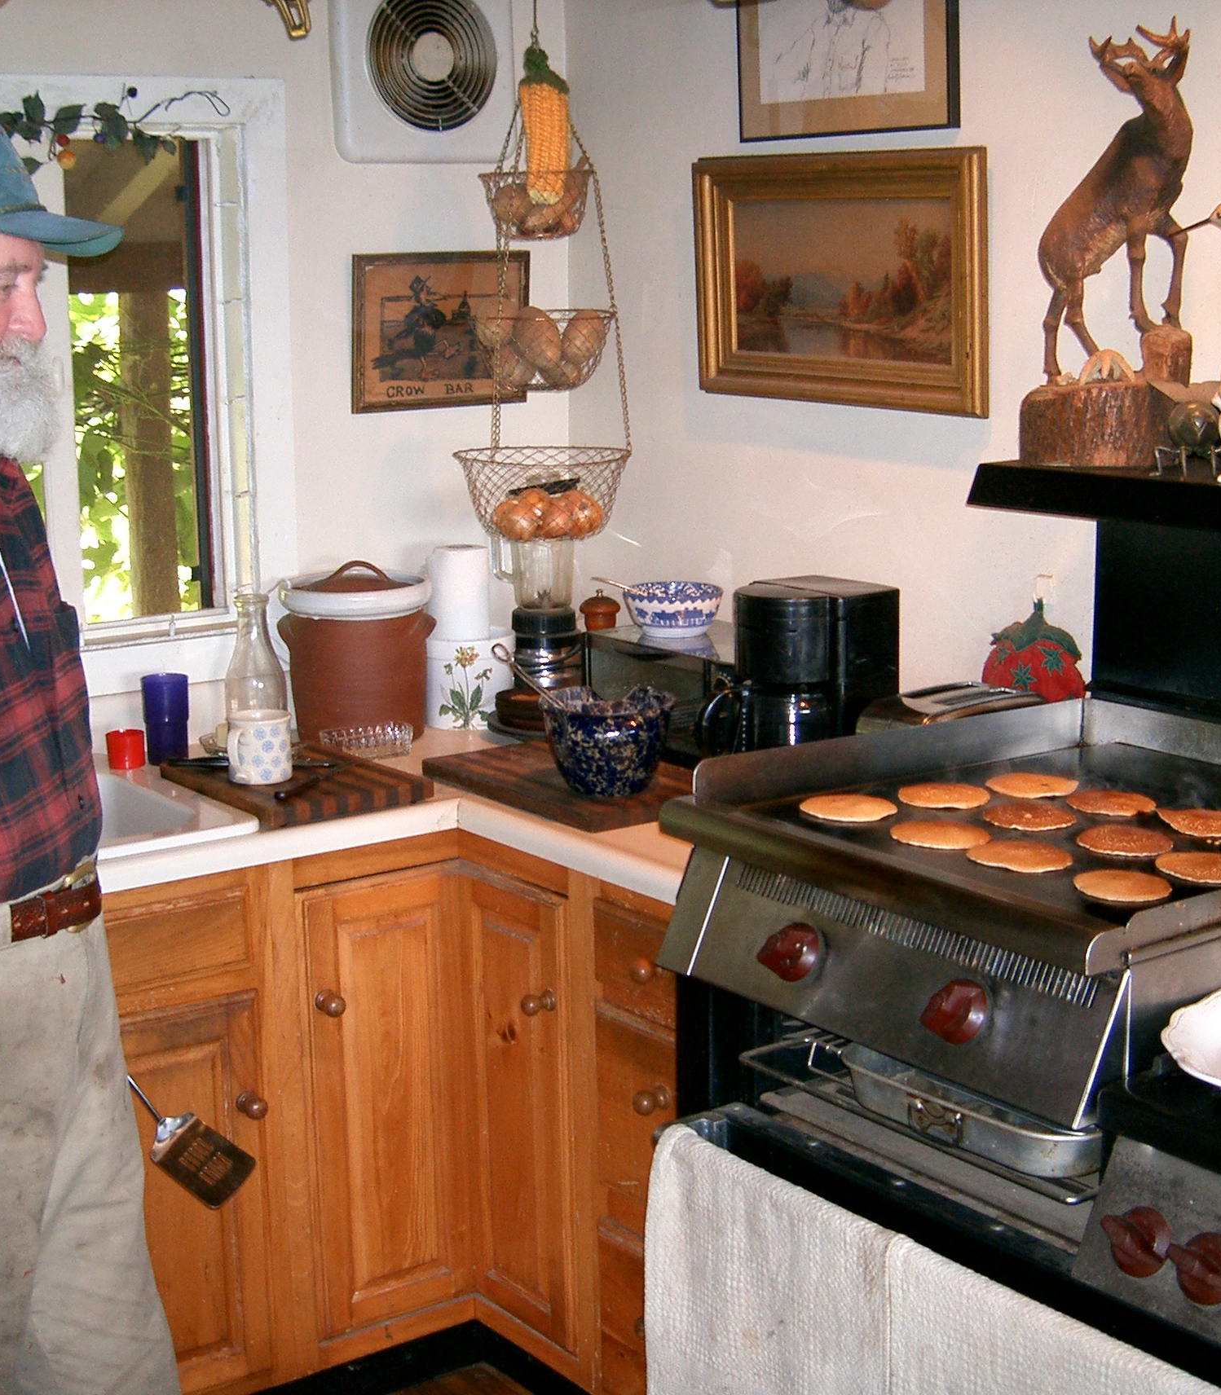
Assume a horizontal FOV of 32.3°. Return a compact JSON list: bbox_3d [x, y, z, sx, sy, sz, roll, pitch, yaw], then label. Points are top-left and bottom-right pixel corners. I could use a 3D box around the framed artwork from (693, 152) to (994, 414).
[{"bbox_3d":[0.334,-0.608,3.073,0.045,0.357,0.590,-13,17,-37],"label":"framed artwork"}]

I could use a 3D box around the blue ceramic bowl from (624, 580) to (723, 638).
[{"bbox_3d":[0.095,-0.133,3.194,0.151,0.067,0.151,0,12,0],"label":"blue ceramic bowl"}]

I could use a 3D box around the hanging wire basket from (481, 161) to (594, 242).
[{"bbox_3d":[-0.113,-0.760,3.250,0.178,0.112,0.178,0,12,0],"label":"hanging wire basket"}]

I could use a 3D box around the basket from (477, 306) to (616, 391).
[{"bbox_3d":[-0.100,-0.536,3.250,0.215,0.123,0.215,-1,11,-2],"label":"basket"}]

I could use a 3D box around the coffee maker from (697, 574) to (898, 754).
[{"bbox_3d":[0.234,0.001,2.882,0.280,0.290,0.175,-10,15,-37],"label":"coffee maker"}]

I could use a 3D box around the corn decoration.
[{"bbox_3d":[-0.095,-0.813,2.990,0.070,0.222,0.065,0,12,0],"label":"corn decoration"}]

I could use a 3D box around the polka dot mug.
[{"bbox_3d":[-0.508,0.074,3.015,0.090,0.091,0.112,5,13,27],"label":"polka dot mug"}]

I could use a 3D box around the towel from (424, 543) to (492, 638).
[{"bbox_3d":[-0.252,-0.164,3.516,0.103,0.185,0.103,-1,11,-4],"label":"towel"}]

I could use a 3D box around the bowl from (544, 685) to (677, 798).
[{"bbox_3d":[0.001,0.065,2.871,0.178,0.127,0.178,0,12,0],"label":"bowl"}]

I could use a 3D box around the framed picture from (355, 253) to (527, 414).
[{"bbox_3d":[-0.282,-0.624,3.590,0.349,0.257,0.020,-9,14,-36],"label":"framed picture"}]

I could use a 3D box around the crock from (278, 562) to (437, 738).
[{"bbox_3d":[-0.410,-0.082,3.439,0.261,0.287,0.252,-2,11,-7],"label":"crock"}]

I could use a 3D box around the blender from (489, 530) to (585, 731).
[{"bbox_3d":[-0.111,-0.132,3.484,0.185,0.365,0.185,-1,11,-2],"label":"blender"}]

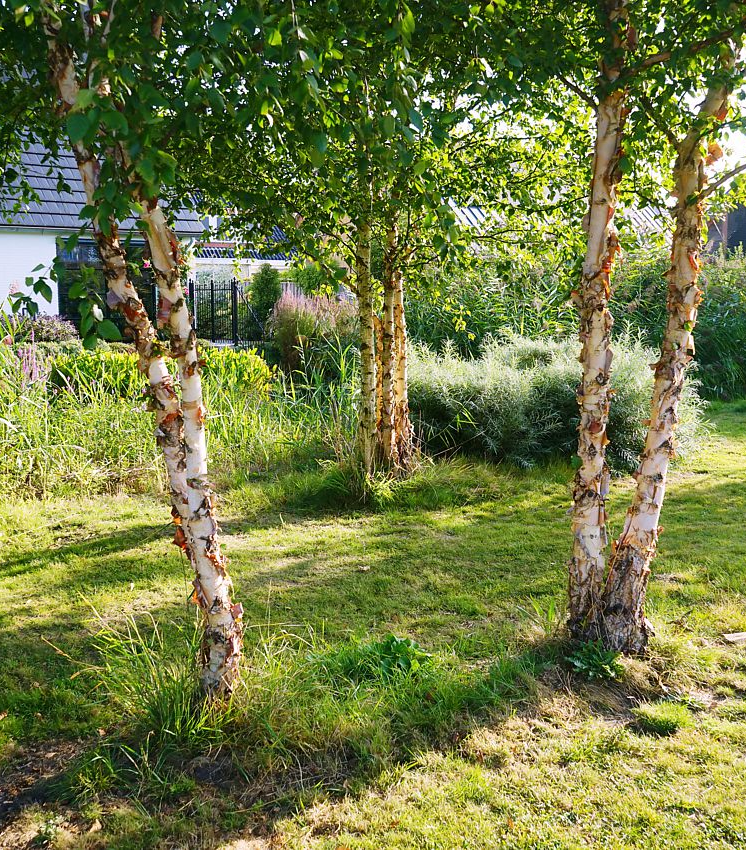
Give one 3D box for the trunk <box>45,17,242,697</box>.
[{"bbox_3d":[-0.860,-0.193,3.828,0.680,2.570,0.360,0,8,0],"label":"trunk"}]

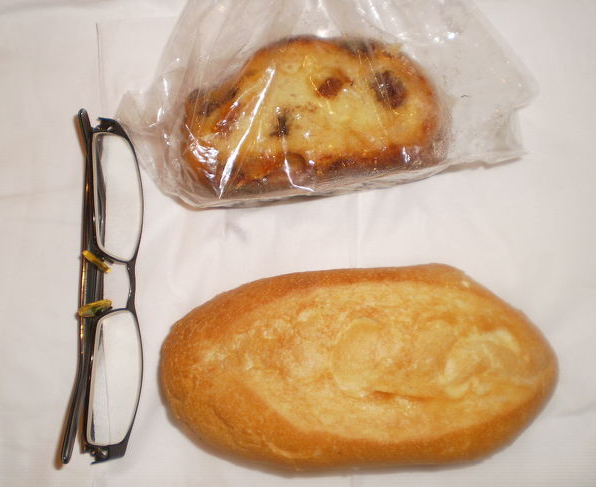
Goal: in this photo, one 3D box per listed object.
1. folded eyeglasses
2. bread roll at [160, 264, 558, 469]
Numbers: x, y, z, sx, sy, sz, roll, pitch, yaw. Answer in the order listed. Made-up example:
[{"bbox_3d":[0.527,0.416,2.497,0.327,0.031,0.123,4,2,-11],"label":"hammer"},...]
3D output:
[{"bbox_3d":[-0.076,0.015,0.264,0.028,0.027,0.136,-3,81,10],"label":"folded eyeglasses"},{"bbox_3d":[0.022,0.046,0.247,0.147,0.049,0.074,-2,81,0],"label":"bread roll"}]

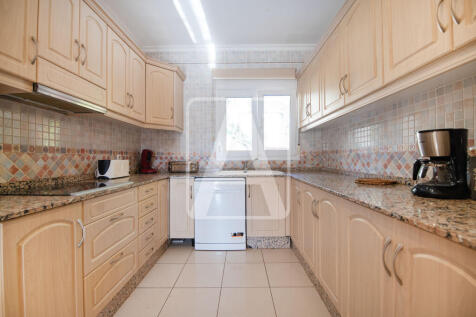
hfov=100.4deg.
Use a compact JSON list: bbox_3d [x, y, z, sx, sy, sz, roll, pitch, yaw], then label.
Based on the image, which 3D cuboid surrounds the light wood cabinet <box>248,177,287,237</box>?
[{"bbox_3d":[0.347,0.578,2.612,0.464,0.711,0.565,0,0,1],"label":"light wood cabinet"}]

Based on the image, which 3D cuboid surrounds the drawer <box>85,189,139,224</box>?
[{"bbox_3d":[-1.099,0.311,1.389,0.500,0.130,0.572,-1,0,1],"label":"drawer"}]

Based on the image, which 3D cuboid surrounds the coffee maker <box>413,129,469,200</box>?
[{"bbox_3d":[0.959,0.024,0.972,0.215,0.315,0.175,-1,0,18],"label":"coffee maker"}]

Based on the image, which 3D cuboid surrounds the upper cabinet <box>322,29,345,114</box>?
[{"bbox_3d":[1.005,-0.767,1.790,0.320,0.700,0.440,-1,0,1],"label":"upper cabinet"}]

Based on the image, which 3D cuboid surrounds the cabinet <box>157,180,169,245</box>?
[{"bbox_3d":[-1.099,0.600,2.226,0.540,0.707,0.305,-1,0,1],"label":"cabinet"}]

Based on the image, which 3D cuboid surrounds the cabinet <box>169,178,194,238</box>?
[{"bbox_3d":[-0.649,0.578,2.627,0.289,0.711,0.565,0,0,1],"label":"cabinet"}]

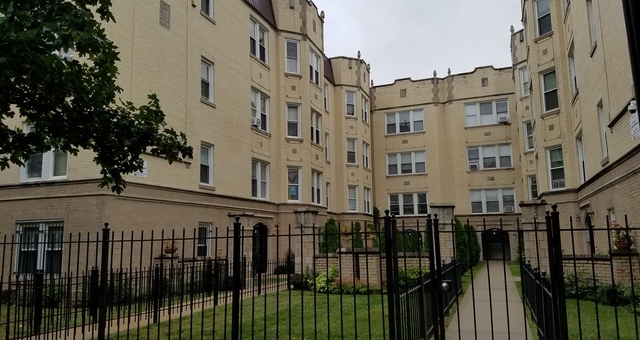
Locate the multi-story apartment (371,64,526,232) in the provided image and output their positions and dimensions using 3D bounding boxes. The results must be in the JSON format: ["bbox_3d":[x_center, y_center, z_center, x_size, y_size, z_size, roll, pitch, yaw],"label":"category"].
[{"bbox_3d":[9.872,0.153,36.597,10.032,12.920,8.000,-4,-9,20],"label":"multi-story apartment"}]

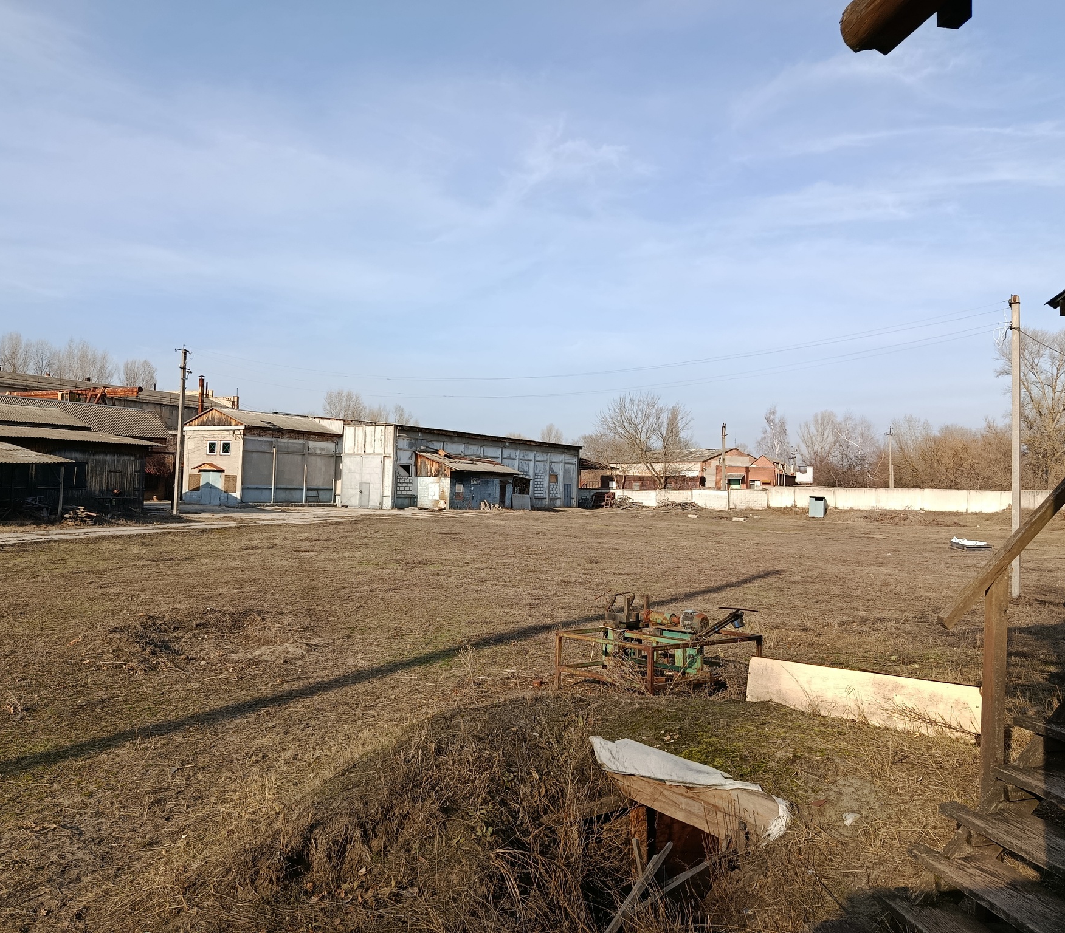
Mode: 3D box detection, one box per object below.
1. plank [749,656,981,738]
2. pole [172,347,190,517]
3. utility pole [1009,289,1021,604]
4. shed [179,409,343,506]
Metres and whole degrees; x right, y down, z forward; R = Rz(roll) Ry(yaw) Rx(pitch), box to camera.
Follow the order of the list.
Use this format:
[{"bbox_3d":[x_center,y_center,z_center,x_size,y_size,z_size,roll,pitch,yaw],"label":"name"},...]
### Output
[{"bbox_3d":[2.951,2.086,7.867,2.040,0.430,0.040,1,-2,33],"label":"plank"},{"bbox_3d":[-18.844,-1.842,46.200,0.300,9.000,0.950,0,-2,42],"label":"pole"},{"bbox_3d":[10.580,-0.425,18.900,0.200,6.700,0.200,0,-2,42],"label":"utility pole"},{"bbox_3d":[-21.198,-0.461,68.676,6.800,7.100,10.000,1,-2,32],"label":"shed"}]

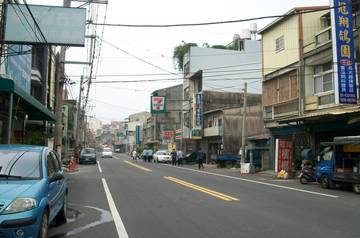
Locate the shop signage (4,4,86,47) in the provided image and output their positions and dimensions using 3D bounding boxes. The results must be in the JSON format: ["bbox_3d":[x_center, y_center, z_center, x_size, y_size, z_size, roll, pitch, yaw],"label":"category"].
[{"bbox_3d":[-5.427,-3.781,14.300,3.200,1.520,0.300,1,-5,-10],"label":"shop signage"}]

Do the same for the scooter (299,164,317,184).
[{"bbox_3d":[5.975,2.359,15.962,1.750,1.120,0.700,2,-5,-16],"label":"scooter"}]

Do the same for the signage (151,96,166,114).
[{"bbox_3d":[-2.405,-1.546,40.500,1.600,1.850,0.350,1,-5,-14],"label":"signage"}]

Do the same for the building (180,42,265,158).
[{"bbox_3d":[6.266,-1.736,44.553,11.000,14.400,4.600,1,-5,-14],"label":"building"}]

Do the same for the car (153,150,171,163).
[{"bbox_3d":[-2.197,4.454,42.000,1.720,1.430,4.450,2,-5,-14],"label":"car"}]

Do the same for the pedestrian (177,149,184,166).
[{"bbox_3d":[0.029,3.721,34.000,0.520,1.680,0.360,-2,-6,30],"label":"pedestrian"}]

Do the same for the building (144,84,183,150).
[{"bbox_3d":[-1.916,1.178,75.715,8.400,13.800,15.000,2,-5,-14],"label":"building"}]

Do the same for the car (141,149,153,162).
[{"bbox_3d":[-4.527,4.978,47.316,1.700,1.500,4.300,1,-5,-14],"label":"car"}]

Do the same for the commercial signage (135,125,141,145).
[{"bbox_3d":[-9.389,3.620,80.000,0.980,4.300,0.250,2,-5,-14],"label":"commercial signage"}]

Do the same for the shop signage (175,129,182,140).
[{"bbox_3d":[-0.092,2.144,46.500,0.300,1.500,2.400,3,-6,-26],"label":"shop signage"}]

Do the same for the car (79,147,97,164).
[{"bbox_3d":[-9.671,4.025,37.163,1.750,1.600,4.400,1,-5,-14],"label":"car"}]

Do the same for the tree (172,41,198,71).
[{"bbox_3d":[0.731,-8.374,47.000,2.800,3.700,2.900,2,-5,-14],"label":"tree"}]

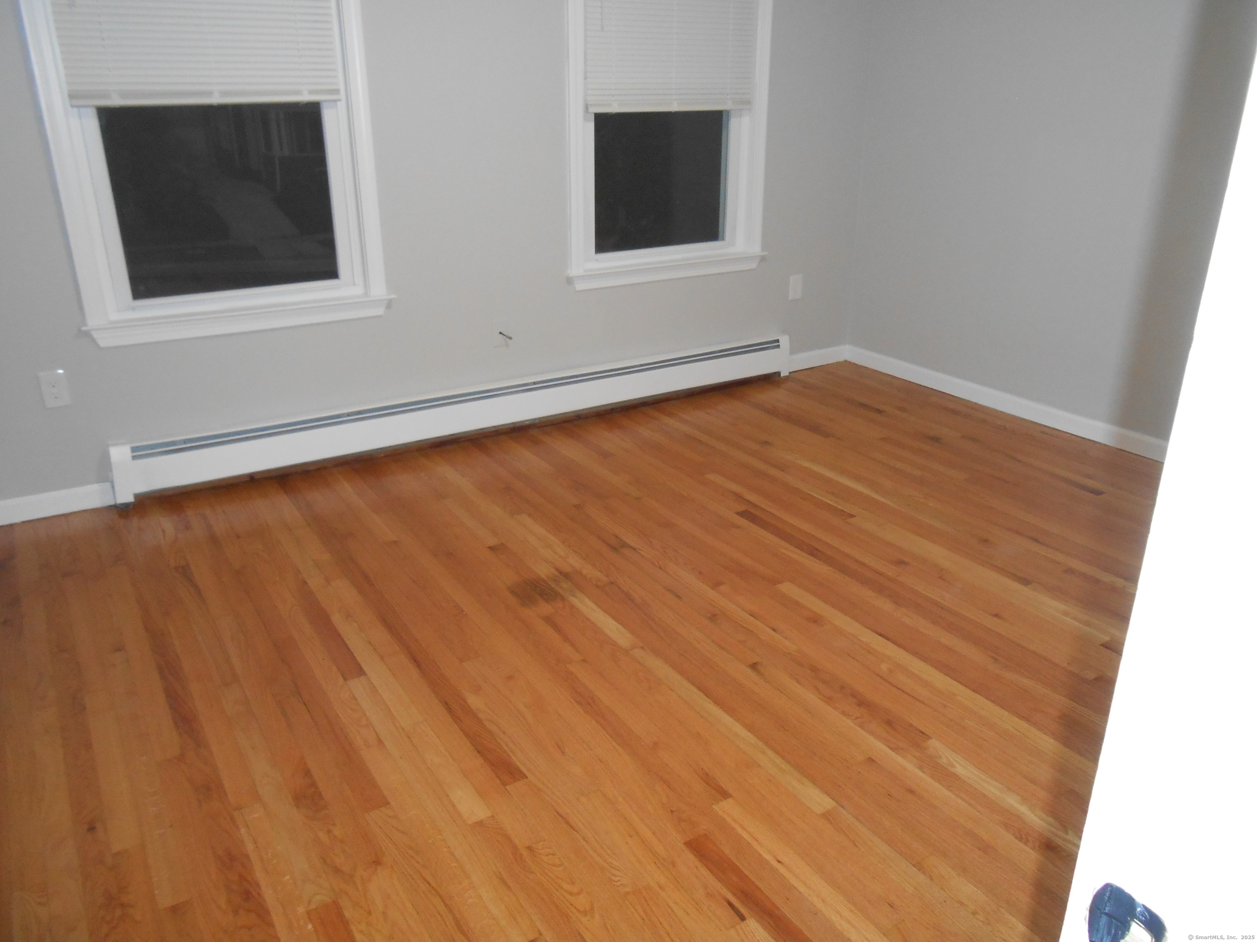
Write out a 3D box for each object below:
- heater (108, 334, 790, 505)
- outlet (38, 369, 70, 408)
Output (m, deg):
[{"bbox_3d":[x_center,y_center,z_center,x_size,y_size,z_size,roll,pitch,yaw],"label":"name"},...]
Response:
[{"bbox_3d":[-0.500,-0.291,4.131,3.140,0.212,0.068,-13,26,-30],"label":"heater"},{"bbox_3d":[-1.923,-0.275,3.168,0.071,0.116,0.010,-13,26,-30],"label":"outlet"}]

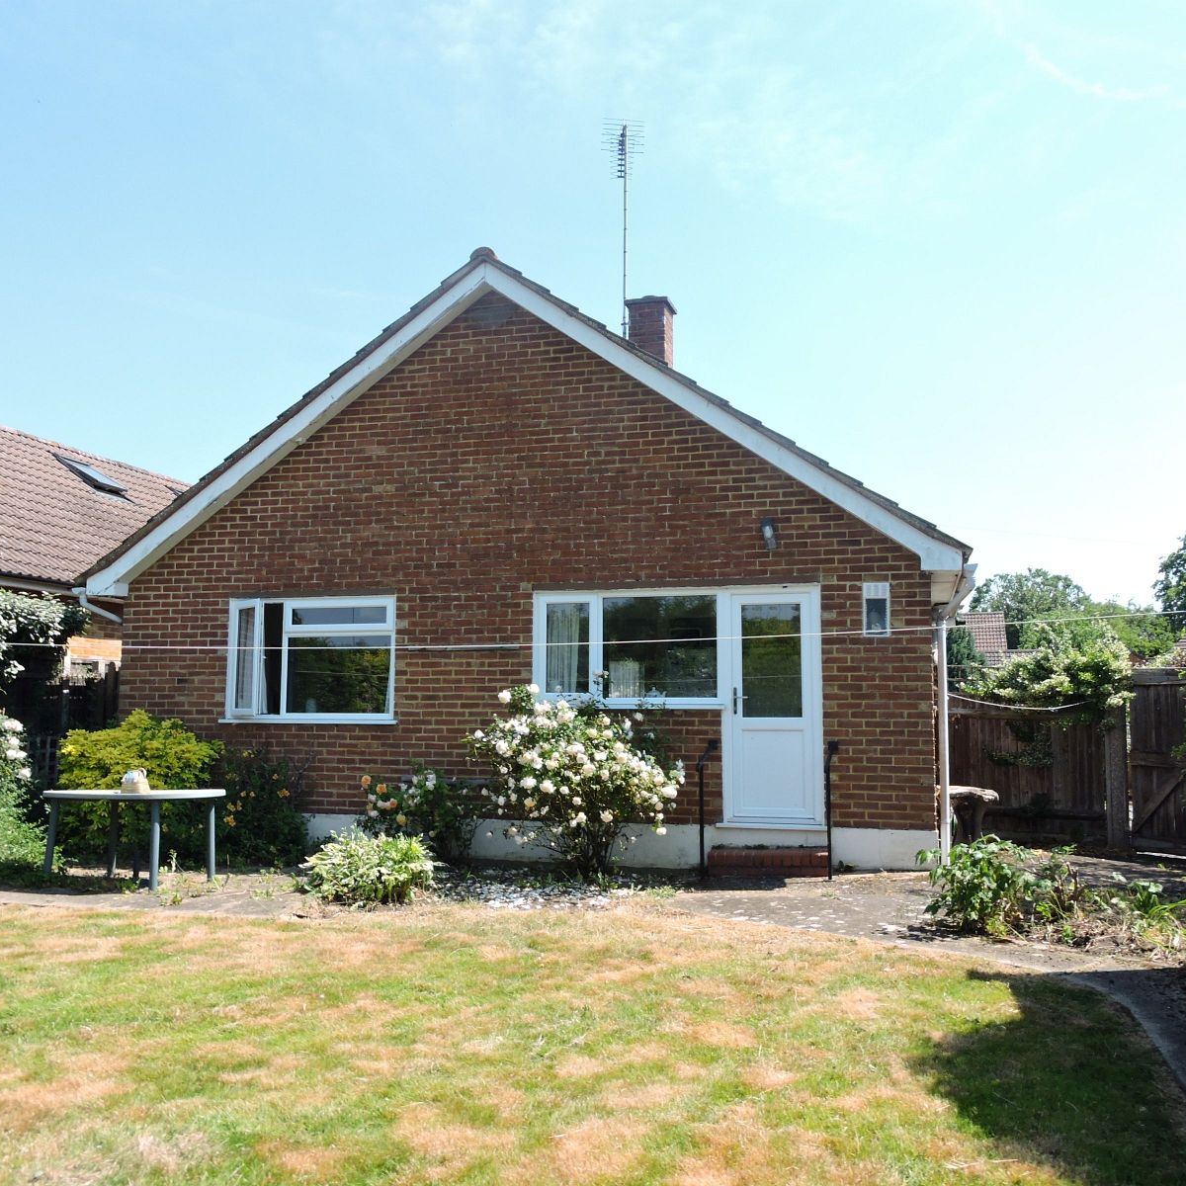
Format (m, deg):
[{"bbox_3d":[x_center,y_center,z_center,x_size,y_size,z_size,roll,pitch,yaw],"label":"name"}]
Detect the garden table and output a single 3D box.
[{"bbox_3d":[-3.670,1.948,8.780,1.450,0.720,0.900,0,-6,0],"label":"garden table"}]

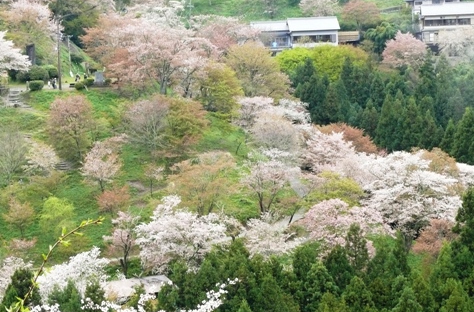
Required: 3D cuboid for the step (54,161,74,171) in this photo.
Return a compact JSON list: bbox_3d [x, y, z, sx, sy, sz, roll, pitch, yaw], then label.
[{"bbox_3d":[-24.620,1.360,219.000,2.800,1.000,2.200,0,9,0],"label":"step"}]

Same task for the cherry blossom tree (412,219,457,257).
[{"bbox_3d":[25.490,10.580,198.000,5.700,5.200,5.400,0,9,0],"label":"cherry blossom tree"}]

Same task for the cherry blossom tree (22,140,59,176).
[{"bbox_3d":[-26.510,0.340,207.000,4.760,4.710,4.380,0,6,0],"label":"cherry blossom tree"}]

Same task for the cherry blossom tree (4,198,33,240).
[{"bbox_3d":[-30.331,8.607,213.000,4.400,5.700,4.400,0,11,0],"label":"cherry blossom tree"}]

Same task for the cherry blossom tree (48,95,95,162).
[{"bbox_3d":[-22.650,-3.760,210.000,6.170,9.030,5.680,0,6,0],"label":"cherry blossom tree"}]

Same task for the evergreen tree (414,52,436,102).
[{"bbox_3d":[31.330,-12.800,255.000,3.800,8.600,3.800,0,9,0],"label":"evergreen tree"}]

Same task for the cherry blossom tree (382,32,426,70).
[{"bbox_3d":[29.260,-18.250,268.000,7.600,7.200,7.200,0,9,0],"label":"cherry blossom tree"}]

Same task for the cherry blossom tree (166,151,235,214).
[{"bbox_3d":[-4.879,3.748,217.000,9.500,8.400,9.000,0,11,0],"label":"cherry blossom tree"}]

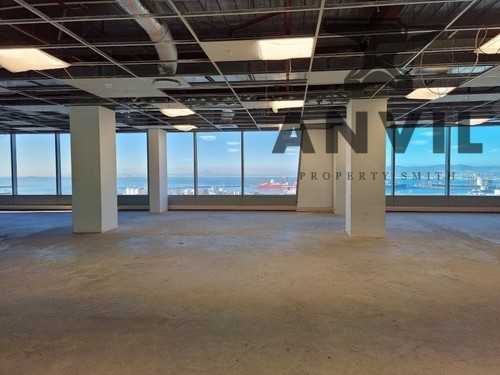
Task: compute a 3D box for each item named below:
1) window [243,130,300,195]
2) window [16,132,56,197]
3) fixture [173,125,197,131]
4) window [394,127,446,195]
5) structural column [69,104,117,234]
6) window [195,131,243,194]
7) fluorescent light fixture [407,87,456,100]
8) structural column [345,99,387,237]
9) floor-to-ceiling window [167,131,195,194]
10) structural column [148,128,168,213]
[{"bbox_3d":[0.672,-0.777,11.110,1.842,2.069,0.102,0,2,7],"label":"window"},{"bbox_3d":[-7.377,-0.785,11.970,1.532,2.091,0.099,0,2,6],"label":"window"},{"bbox_3d":[-1.867,-1.743,9.993,0.591,0.108,0.591,0,2,6],"label":"fixture"},{"bbox_3d":[5.199,-0.789,10.586,1.559,2.093,0.102,0,2,7],"label":"window"},{"bbox_3d":[-3.316,-0.368,7.426,0.636,2.591,0.639,0,2,6],"label":"structural column"},{"bbox_3d":[-1.004,-0.771,11.245,1.534,2.039,0.099,0,2,6],"label":"window"},{"bbox_3d":[3.058,-1.604,5.947,0.609,0.091,0.639,0,2,7],"label":"fluorescent light fixture"},{"bbox_3d":[2.243,-0.361,6.710,0.599,2.558,0.579,0,2,7],"label":"structural column"},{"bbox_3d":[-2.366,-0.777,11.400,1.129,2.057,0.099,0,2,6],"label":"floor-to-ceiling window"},{"bbox_3d":[-2.913,-0.516,11.016,0.342,2.588,0.604,0,2,6],"label":"structural column"}]

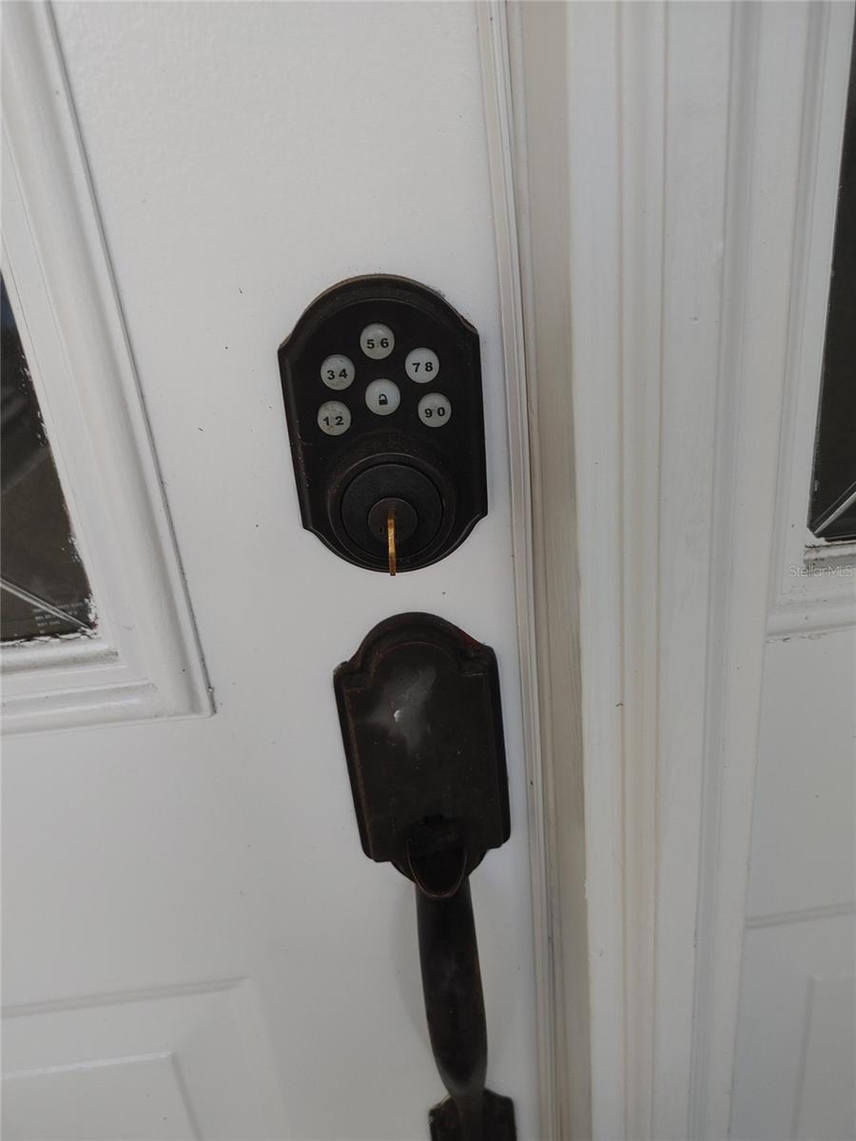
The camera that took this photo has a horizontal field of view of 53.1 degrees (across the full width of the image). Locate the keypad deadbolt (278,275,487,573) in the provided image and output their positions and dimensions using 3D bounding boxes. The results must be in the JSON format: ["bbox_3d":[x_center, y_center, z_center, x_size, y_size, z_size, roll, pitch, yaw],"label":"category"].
[{"bbox_3d":[-0.015,-0.051,0.336,0.077,0.122,0.030,-6,24,-2],"label":"keypad deadbolt"}]

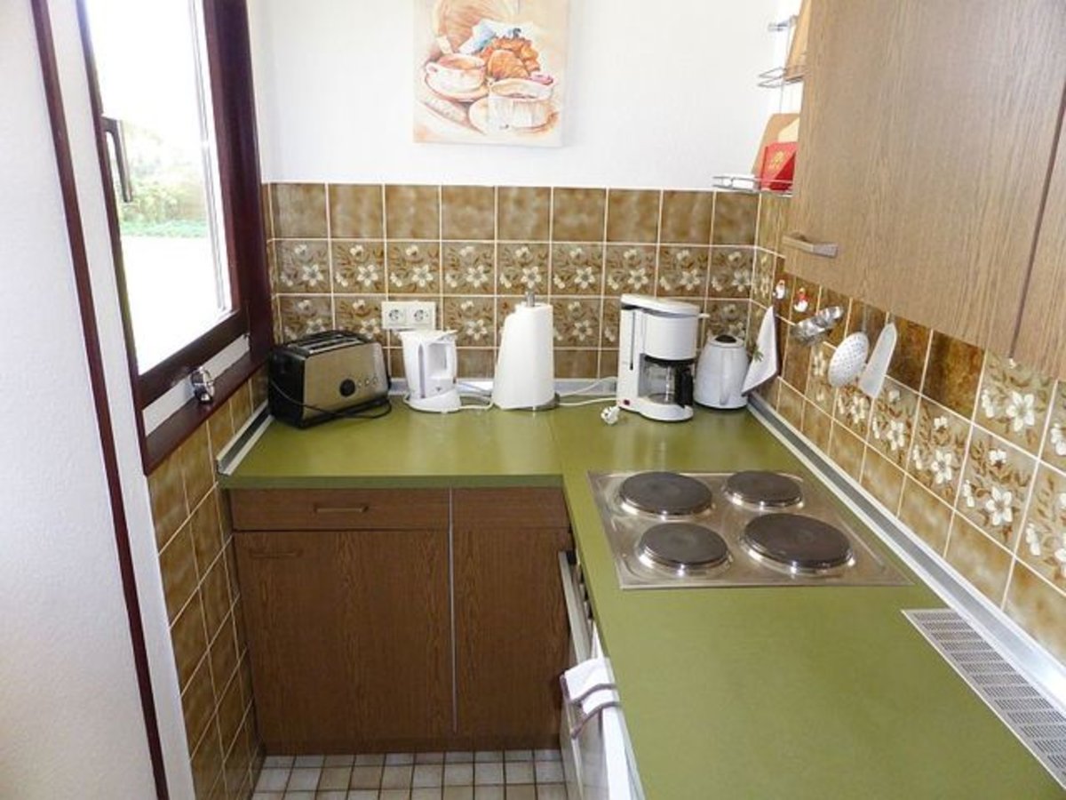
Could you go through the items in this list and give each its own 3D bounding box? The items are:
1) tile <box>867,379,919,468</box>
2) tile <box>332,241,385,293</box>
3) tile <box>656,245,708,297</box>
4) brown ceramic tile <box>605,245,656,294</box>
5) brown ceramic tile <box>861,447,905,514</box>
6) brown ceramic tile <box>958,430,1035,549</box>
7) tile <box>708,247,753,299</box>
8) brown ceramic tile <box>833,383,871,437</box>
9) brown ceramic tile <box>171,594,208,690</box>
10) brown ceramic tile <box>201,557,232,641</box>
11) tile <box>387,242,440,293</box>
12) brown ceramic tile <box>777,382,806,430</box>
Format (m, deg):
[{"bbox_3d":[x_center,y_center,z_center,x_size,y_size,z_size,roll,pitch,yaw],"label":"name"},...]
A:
[{"bbox_3d":[0.675,0.038,1.377,0.010,0.149,0.149,0,18,-3],"label":"tile"},{"bbox_3d":[-0.483,-0.368,2.060,0.149,0.149,0.012,0,18,-3],"label":"tile"},{"bbox_3d":[0.424,-0.363,2.107,0.149,0.149,0.010,0,18,-4],"label":"tile"},{"bbox_3d":[0.275,-0.364,2.098,0.149,0.149,0.010,0,18,-4],"label":"brown ceramic tile"},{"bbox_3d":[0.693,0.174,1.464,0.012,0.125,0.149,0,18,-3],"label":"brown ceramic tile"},{"bbox_3d":[0.711,0.134,1.131,0.012,0.149,0.149,0,18,-3],"label":"brown ceramic tile"},{"bbox_3d":[0.565,-0.362,2.116,0.130,0.149,0.010,0,18,-4],"label":"tile"},{"bbox_3d":[0.672,-0.009,1.531,0.010,0.150,0.150,0,18,-4],"label":"brown ceramic tile"},{"bbox_3d":[-0.666,0.462,1.432,0.010,0.150,0.143,0,18,-4],"label":"brown ceramic tile"},{"bbox_3d":[-0.683,0.421,1.585,0.010,0.149,0.149,0,18,-4],"label":"brown ceramic tile"},{"bbox_3d":[-0.331,-0.366,2.059,0.149,0.149,0.010,0,18,-3],"label":"tile"},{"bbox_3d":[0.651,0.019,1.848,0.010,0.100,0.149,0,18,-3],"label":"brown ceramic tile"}]

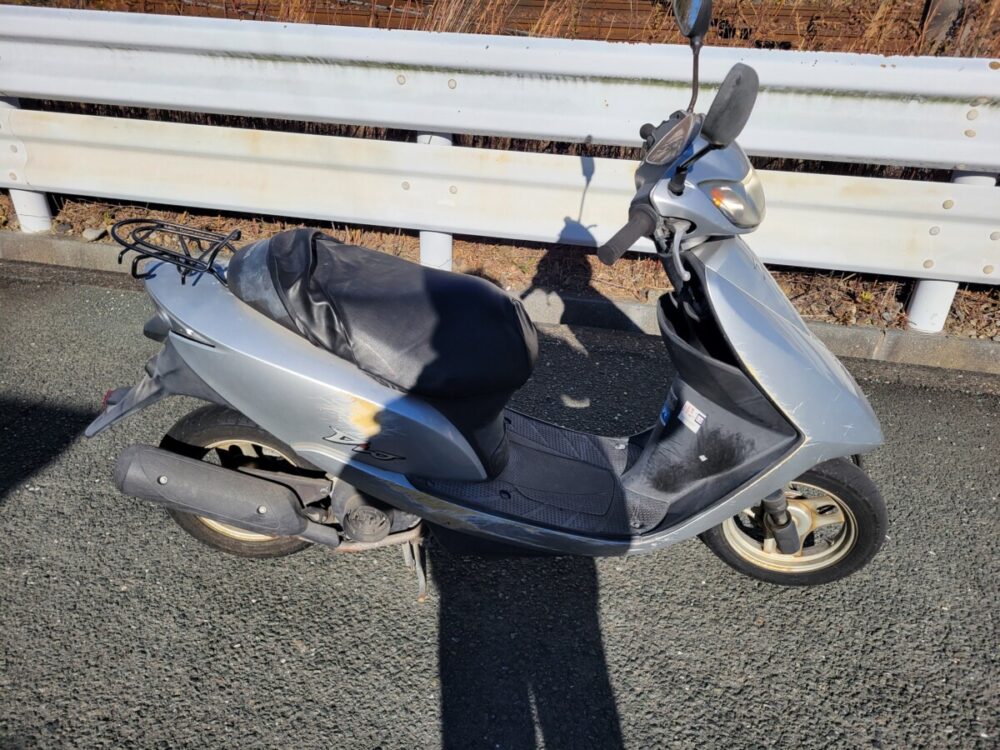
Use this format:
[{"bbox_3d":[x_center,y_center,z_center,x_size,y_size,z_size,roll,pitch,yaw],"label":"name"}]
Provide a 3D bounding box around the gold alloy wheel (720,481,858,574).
[{"bbox_3d":[0.643,0.323,1.678,0.277,0.277,0.075,8,36,11],"label":"gold alloy wheel"}]

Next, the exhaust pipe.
[{"bbox_3d":[-0.532,0.246,1.487,0.436,0.125,0.120,19,27,-10],"label":"exhaust pipe"}]

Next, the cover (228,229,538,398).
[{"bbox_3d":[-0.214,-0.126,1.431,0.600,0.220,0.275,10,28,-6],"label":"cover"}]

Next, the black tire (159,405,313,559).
[{"bbox_3d":[-0.542,0.237,1.631,0.408,0.408,0.090,1,29,-1],"label":"black tire"}]

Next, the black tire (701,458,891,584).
[{"bbox_3d":[0.643,0.323,1.678,0.408,0.408,0.090,8,36,11],"label":"black tire"}]

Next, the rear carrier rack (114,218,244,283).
[{"bbox_3d":[-0.599,-0.222,1.378,0.230,0.100,0.170,1,29,-1],"label":"rear carrier rack"}]

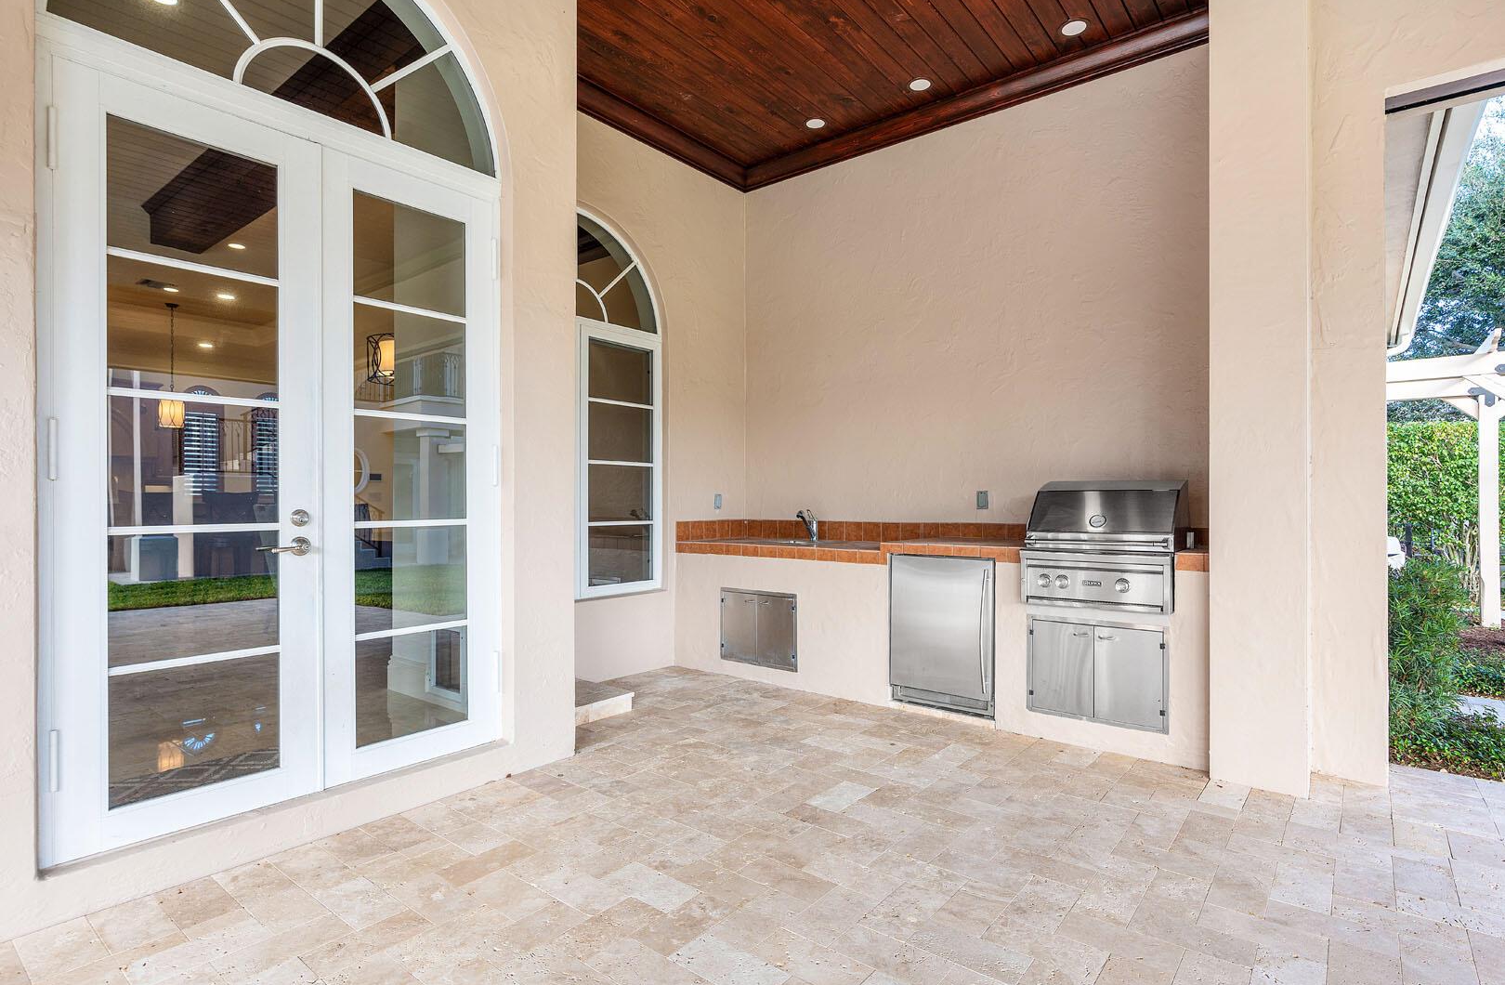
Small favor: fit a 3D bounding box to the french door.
[{"bbox_3d":[-1.675,-0.089,2.871,0.120,2.422,1.543,0,0,39],"label":"french door"}]

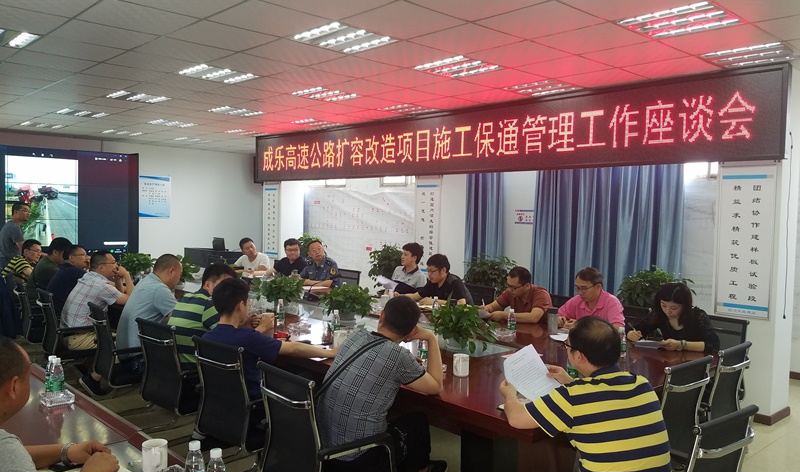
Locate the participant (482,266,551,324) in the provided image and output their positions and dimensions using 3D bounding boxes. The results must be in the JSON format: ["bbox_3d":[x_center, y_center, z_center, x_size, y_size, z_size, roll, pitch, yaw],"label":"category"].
[{"bbox_3d":[0.890,0.831,4.880,0.820,1.200,0.540,-1,3,-39],"label":"participant"}]

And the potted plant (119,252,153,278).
[{"bbox_3d":[-3.521,0.399,8.000,0.450,0.340,0.460,-2,4,-45],"label":"potted plant"}]

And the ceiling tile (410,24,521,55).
[{"bbox_3d":[0.480,-1.370,4.180,0.595,0.020,0.595,-2,4,-45],"label":"ceiling tile"}]

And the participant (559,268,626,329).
[{"bbox_3d":[1.435,0.852,4.560,0.760,1.260,0.520,-2,4,-45],"label":"participant"}]

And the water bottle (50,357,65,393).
[{"bbox_3d":[-1.562,0.640,2.740,0.063,0.176,0.063,-1,3,-43],"label":"water bottle"}]

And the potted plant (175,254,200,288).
[{"bbox_3d":[-2.466,0.399,6.750,0.420,0.370,0.420,-1,3,-43],"label":"potted plant"}]

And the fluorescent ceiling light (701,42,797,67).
[{"bbox_3d":[2.684,-1.398,4.589,0.600,0.060,0.600,-2,5,-43],"label":"fluorescent ceiling light"}]

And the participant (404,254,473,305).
[{"bbox_3d":[0.360,0.764,5.580,0.750,1.200,0.550,-2,5,-43],"label":"participant"}]

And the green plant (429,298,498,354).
[{"bbox_3d":[0.418,0.599,4.020,0.440,0.380,0.460,1,3,0],"label":"green plant"}]

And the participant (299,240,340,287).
[{"bbox_3d":[-0.940,0.688,6.850,0.520,1.270,0.780,2,2,13],"label":"participant"}]

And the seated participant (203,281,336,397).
[{"bbox_3d":[-0.800,0.873,3.520,0.740,1.270,0.520,-2,4,-45],"label":"seated participant"}]

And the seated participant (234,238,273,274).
[{"bbox_3d":[-1.870,0.662,7.500,0.520,1.240,0.780,2,2,13],"label":"seated participant"}]

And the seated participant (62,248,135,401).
[{"bbox_3d":[-2.500,0.738,5.100,0.700,1.210,0.500,-2,5,-43],"label":"seated participant"}]

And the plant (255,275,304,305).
[{"bbox_3d":[-1.053,0.476,5.250,0.430,0.310,0.430,1,3,0],"label":"plant"}]

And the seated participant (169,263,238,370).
[{"bbox_3d":[-1.220,0.795,4.050,0.820,1.260,0.530,-1,3,-42],"label":"seated participant"}]

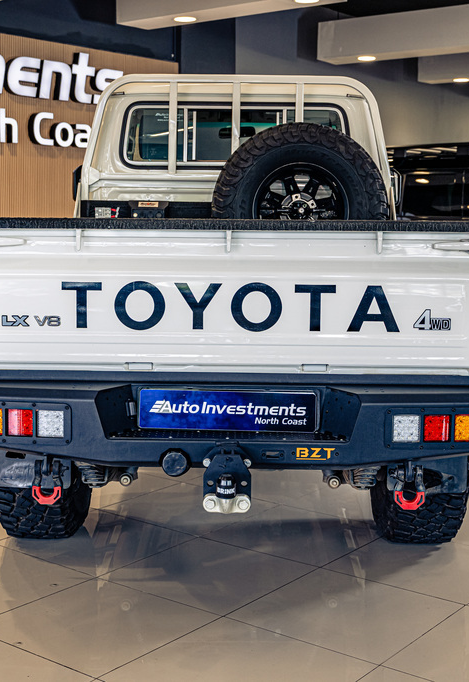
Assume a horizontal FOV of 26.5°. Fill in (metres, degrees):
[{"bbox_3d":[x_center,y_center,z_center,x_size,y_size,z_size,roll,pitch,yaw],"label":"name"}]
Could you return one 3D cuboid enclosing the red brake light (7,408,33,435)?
[{"bbox_3d":[-0.619,0.236,2.875,0.080,0.080,0.030,1,7,7],"label":"red brake light"}]

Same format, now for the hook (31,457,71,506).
[{"bbox_3d":[-0.541,0.418,2.940,0.112,0.140,0.050,1,7,1],"label":"hook"}]

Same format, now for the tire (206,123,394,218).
[{"bbox_3d":[0.303,-0.605,4.640,0.815,0.815,0.280,1,7,1],"label":"tire"}]

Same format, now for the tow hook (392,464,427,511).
[{"bbox_3d":[0.512,0.431,2.925,0.105,0.137,0.050,1,7,1],"label":"tow hook"}]

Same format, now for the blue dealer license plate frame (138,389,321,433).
[{"bbox_3d":[-0.016,0.206,2.940,0.540,0.130,0.025,1,7,1],"label":"blue dealer license plate frame"}]

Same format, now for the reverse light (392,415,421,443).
[{"bbox_3d":[0.493,0.252,2.850,0.080,0.080,0.030,0,7,-5],"label":"reverse light"}]

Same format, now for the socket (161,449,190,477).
[{"bbox_3d":[-0.170,0.351,2.870,0.083,0.083,0.055,1,7,1],"label":"socket"}]

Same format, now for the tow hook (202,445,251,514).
[{"bbox_3d":[-0.022,0.391,2.769,0.133,0.172,0.190,1,7,1],"label":"tow hook"}]

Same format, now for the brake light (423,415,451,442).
[{"bbox_3d":[0.585,0.253,2.860,0.080,0.080,0.030,0,7,-5],"label":"brake light"}]

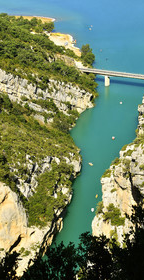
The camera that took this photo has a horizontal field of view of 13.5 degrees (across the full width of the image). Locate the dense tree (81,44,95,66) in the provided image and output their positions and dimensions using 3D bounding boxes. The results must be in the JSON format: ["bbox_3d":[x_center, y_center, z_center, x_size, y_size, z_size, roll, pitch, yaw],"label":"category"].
[{"bbox_3d":[16.339,-89.074,639.434,14.300,21.900,13.000,0,20,0],"label":"dense tree"}]

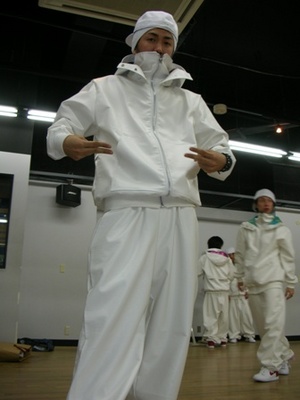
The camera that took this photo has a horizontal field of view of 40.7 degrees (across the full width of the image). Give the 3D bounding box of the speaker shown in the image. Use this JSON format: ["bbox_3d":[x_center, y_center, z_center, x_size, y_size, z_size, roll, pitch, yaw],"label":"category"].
[{"bbox_3d":[-1.258,-0.070,6.250,0.170,0.250,0.345,-15,-21,43],"label":"speaker"}]

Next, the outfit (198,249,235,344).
[{"bbox_3d":[1.061,1.551,6.500,0.600,1.500,0.380,-1,-15,8],"label":"outfit"}]

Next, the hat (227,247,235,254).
[{"bbox_3d":[1.514,0.945,7.420,0.190,0.150,0.230,-3,-15,15],"label":"hat"}]

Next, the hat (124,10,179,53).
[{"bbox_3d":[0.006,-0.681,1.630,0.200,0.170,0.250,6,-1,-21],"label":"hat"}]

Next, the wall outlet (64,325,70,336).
[{"bbox_3d":[-1.228,1.946,6.020,0.072,0.120,0.012,5,-15,-17],"label":"wall outlet"}]

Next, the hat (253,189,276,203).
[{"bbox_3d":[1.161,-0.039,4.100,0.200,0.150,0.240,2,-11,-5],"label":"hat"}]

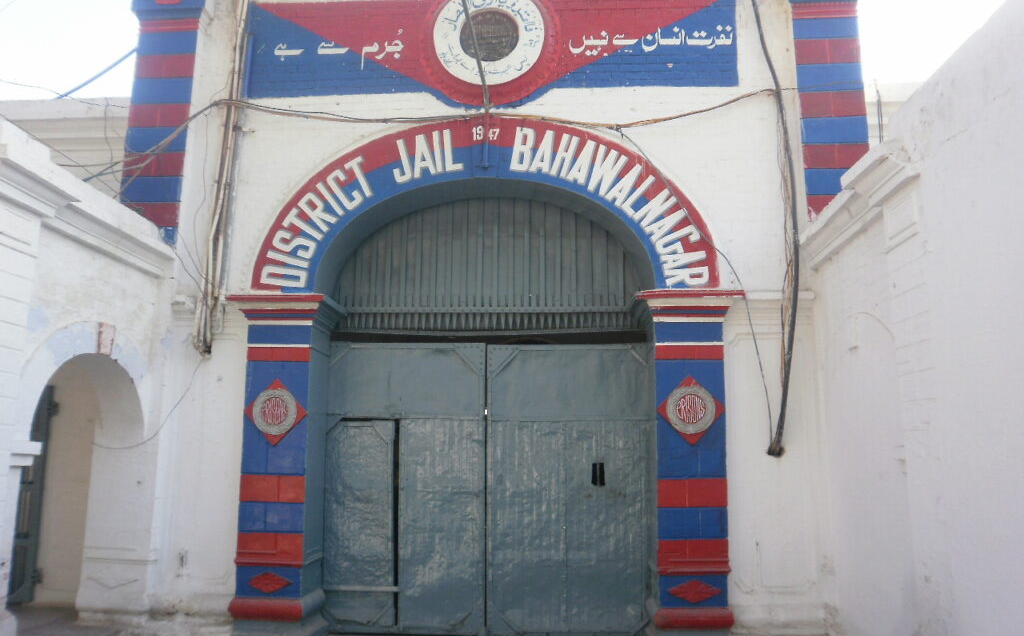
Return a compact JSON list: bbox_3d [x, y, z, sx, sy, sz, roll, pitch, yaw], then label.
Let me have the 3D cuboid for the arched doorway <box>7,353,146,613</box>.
[{"bbox_3d":[-3.484,1.416,5.832,0.560,2.270,1.650,0,-8,-1],"label":"arched doorway"}]

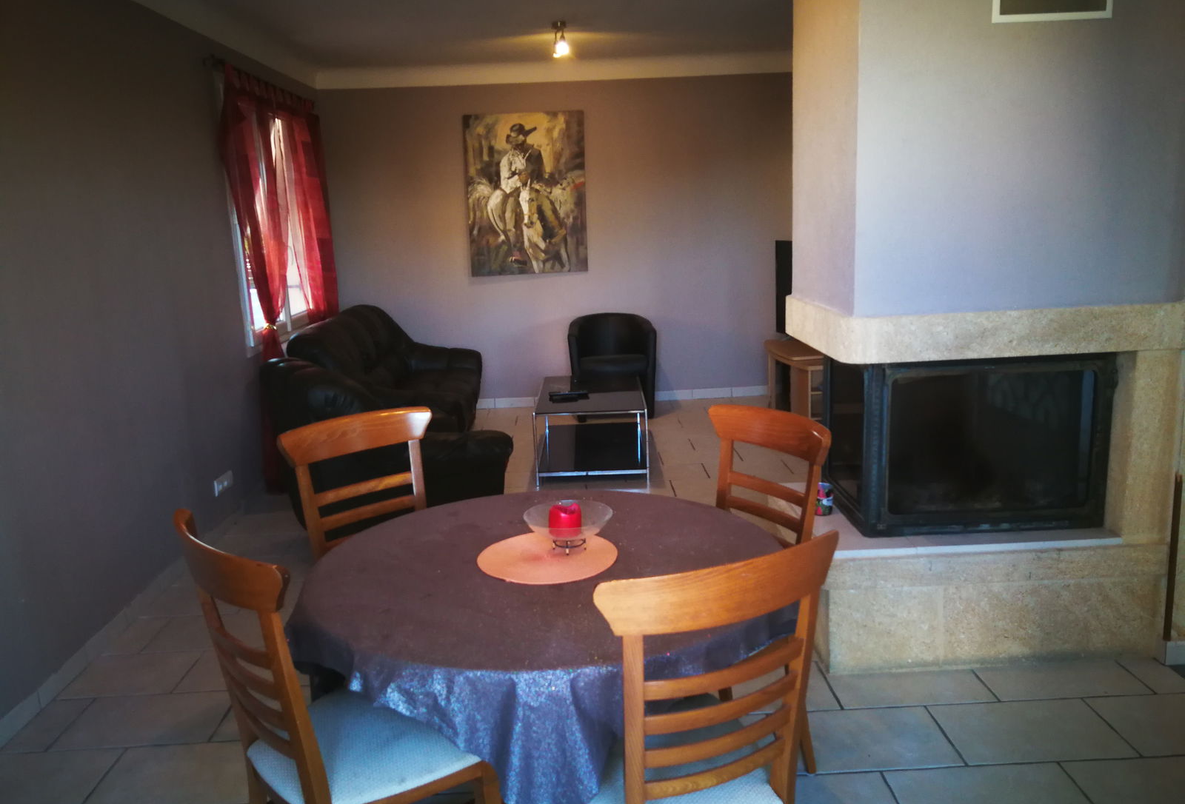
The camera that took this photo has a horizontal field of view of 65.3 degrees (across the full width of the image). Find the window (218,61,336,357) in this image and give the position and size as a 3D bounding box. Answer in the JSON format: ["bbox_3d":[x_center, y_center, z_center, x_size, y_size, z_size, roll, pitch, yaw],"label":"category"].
[{"bbox_3d":[-1.907,-1.137,5.632,0.120,1.480,1.680,-2,12,-1],"label":"window"}]

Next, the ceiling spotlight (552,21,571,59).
[{"bbox_3d":[-0.186,-2.158,5.514,0.110,0.190,0.150,-3,12,-1],"label":"ceiling spotlight"}]

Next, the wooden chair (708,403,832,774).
[{"bbox_3d":[0.316,0.551,2.510,0.480,0.955,0.465,-10,14,-33],"label":"wooden chair"}]

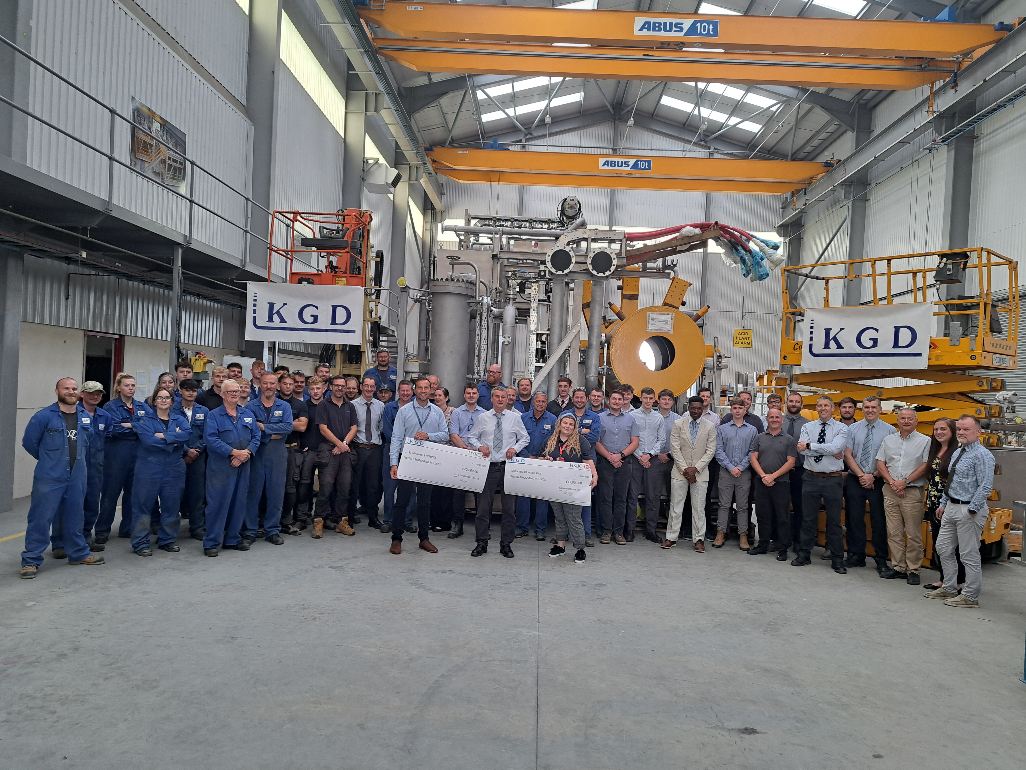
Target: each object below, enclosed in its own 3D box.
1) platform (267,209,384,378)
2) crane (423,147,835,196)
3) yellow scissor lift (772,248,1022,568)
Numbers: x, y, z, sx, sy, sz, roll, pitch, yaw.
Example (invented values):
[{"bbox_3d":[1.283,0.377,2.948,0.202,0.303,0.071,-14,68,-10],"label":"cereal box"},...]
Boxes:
[{"bbox_3d":[-2.552,-0.302,10.002,1.380,4.000,1.600,3,0,2],"label":"platform"},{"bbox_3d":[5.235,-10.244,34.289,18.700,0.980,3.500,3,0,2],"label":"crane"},{"bbox_3d":[4.661,0.283,8.867,1.150,3.550,2.450,3,0,-38],"label":"yellow scissor lift"}]

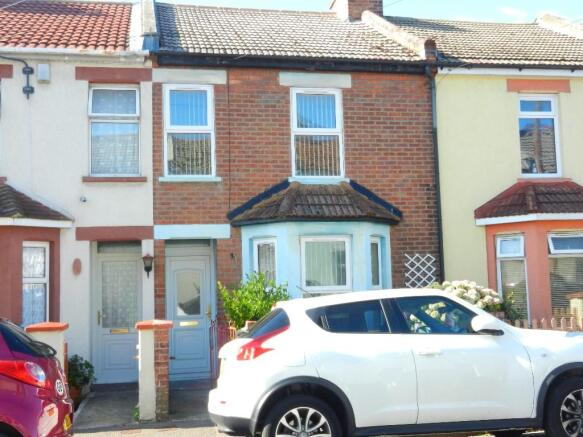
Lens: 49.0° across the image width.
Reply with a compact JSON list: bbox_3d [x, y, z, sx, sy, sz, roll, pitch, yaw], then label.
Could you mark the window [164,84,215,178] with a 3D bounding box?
[{"bbox_3d":[-1.641,-1.407,10.316,0.822,1.539,0.100,-1,-5,-11],"label":"window"}]

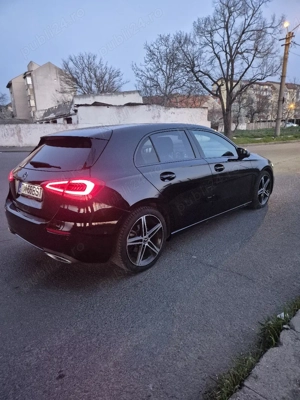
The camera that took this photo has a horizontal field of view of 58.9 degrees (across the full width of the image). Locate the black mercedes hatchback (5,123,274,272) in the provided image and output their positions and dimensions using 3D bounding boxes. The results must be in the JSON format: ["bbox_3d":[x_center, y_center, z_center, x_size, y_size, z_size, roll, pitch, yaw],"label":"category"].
[{"bbox_3d":[0.365,-0.434,4.069,4.420,1.440,1.840,-16,22,-42],"label":"black mercedes hatchback"}]

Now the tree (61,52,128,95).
[{"bbox_3d":[-6.148,-11.675,29.834,7.790,8.550,7.790,-4,17,-10],"label":"tree"}]

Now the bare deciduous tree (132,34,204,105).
[{"bbox_3d":[1.911,-12.958,30.523,7.960,10.460,7.960,0,16,3],"label":"bare deciduous tree"}]

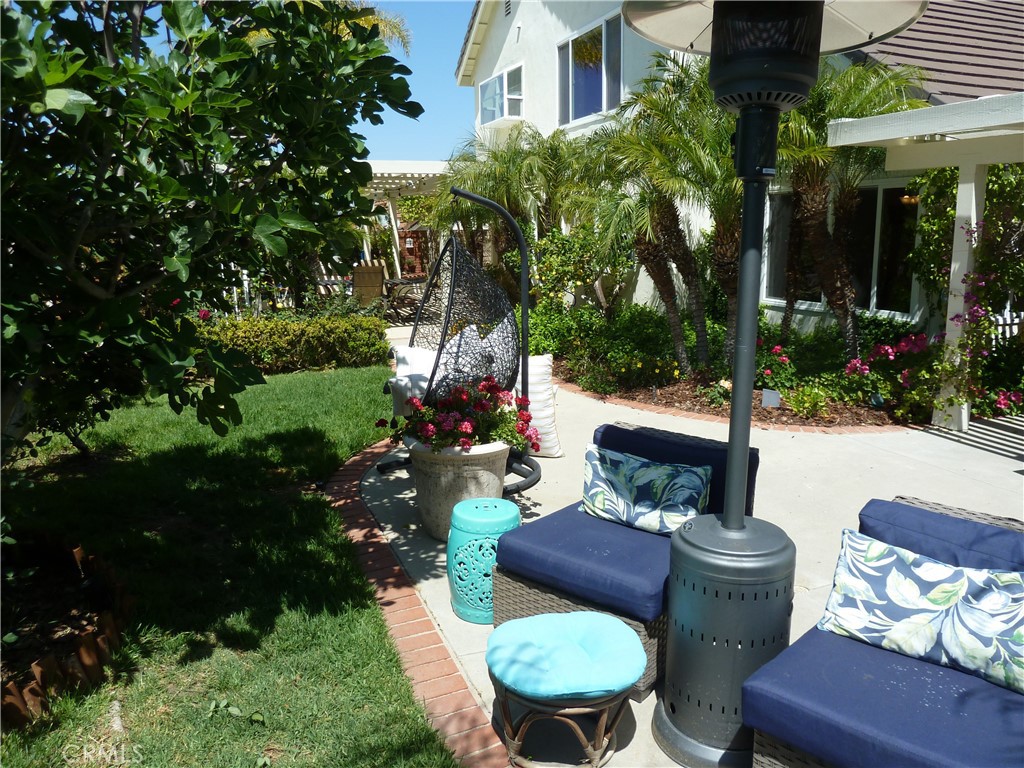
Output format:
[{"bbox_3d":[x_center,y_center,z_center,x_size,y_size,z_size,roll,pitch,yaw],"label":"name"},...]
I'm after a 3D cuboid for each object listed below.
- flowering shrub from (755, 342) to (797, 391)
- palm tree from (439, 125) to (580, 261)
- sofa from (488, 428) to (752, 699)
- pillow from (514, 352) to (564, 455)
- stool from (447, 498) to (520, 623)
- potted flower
[{"bbox_3d":[2.799,-0.242,7.913,0.520,0.520,0.480,4,12,20],"label":"flowering shrub"},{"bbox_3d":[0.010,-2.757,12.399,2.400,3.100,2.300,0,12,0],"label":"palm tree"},{"bbox_3d":[0.481,0.658,3.090,0.700,0.715,0.910,9,15,39],"label":"sofa"},{"bbox_3d":[0.131,0.158,5.543,0.520,0.700,0.220,-4,2,-20],"label":"pillow"},{"bbox_3d":[-0.115,0.770,3.238,0.340,0.445,0.340,-1,12,-2],"label":"stool"},{"bbox_3d":[-0.299,0.384,4.088,0.860,0.860,0.760,-1,12,-4],"label":"potted flower"}]

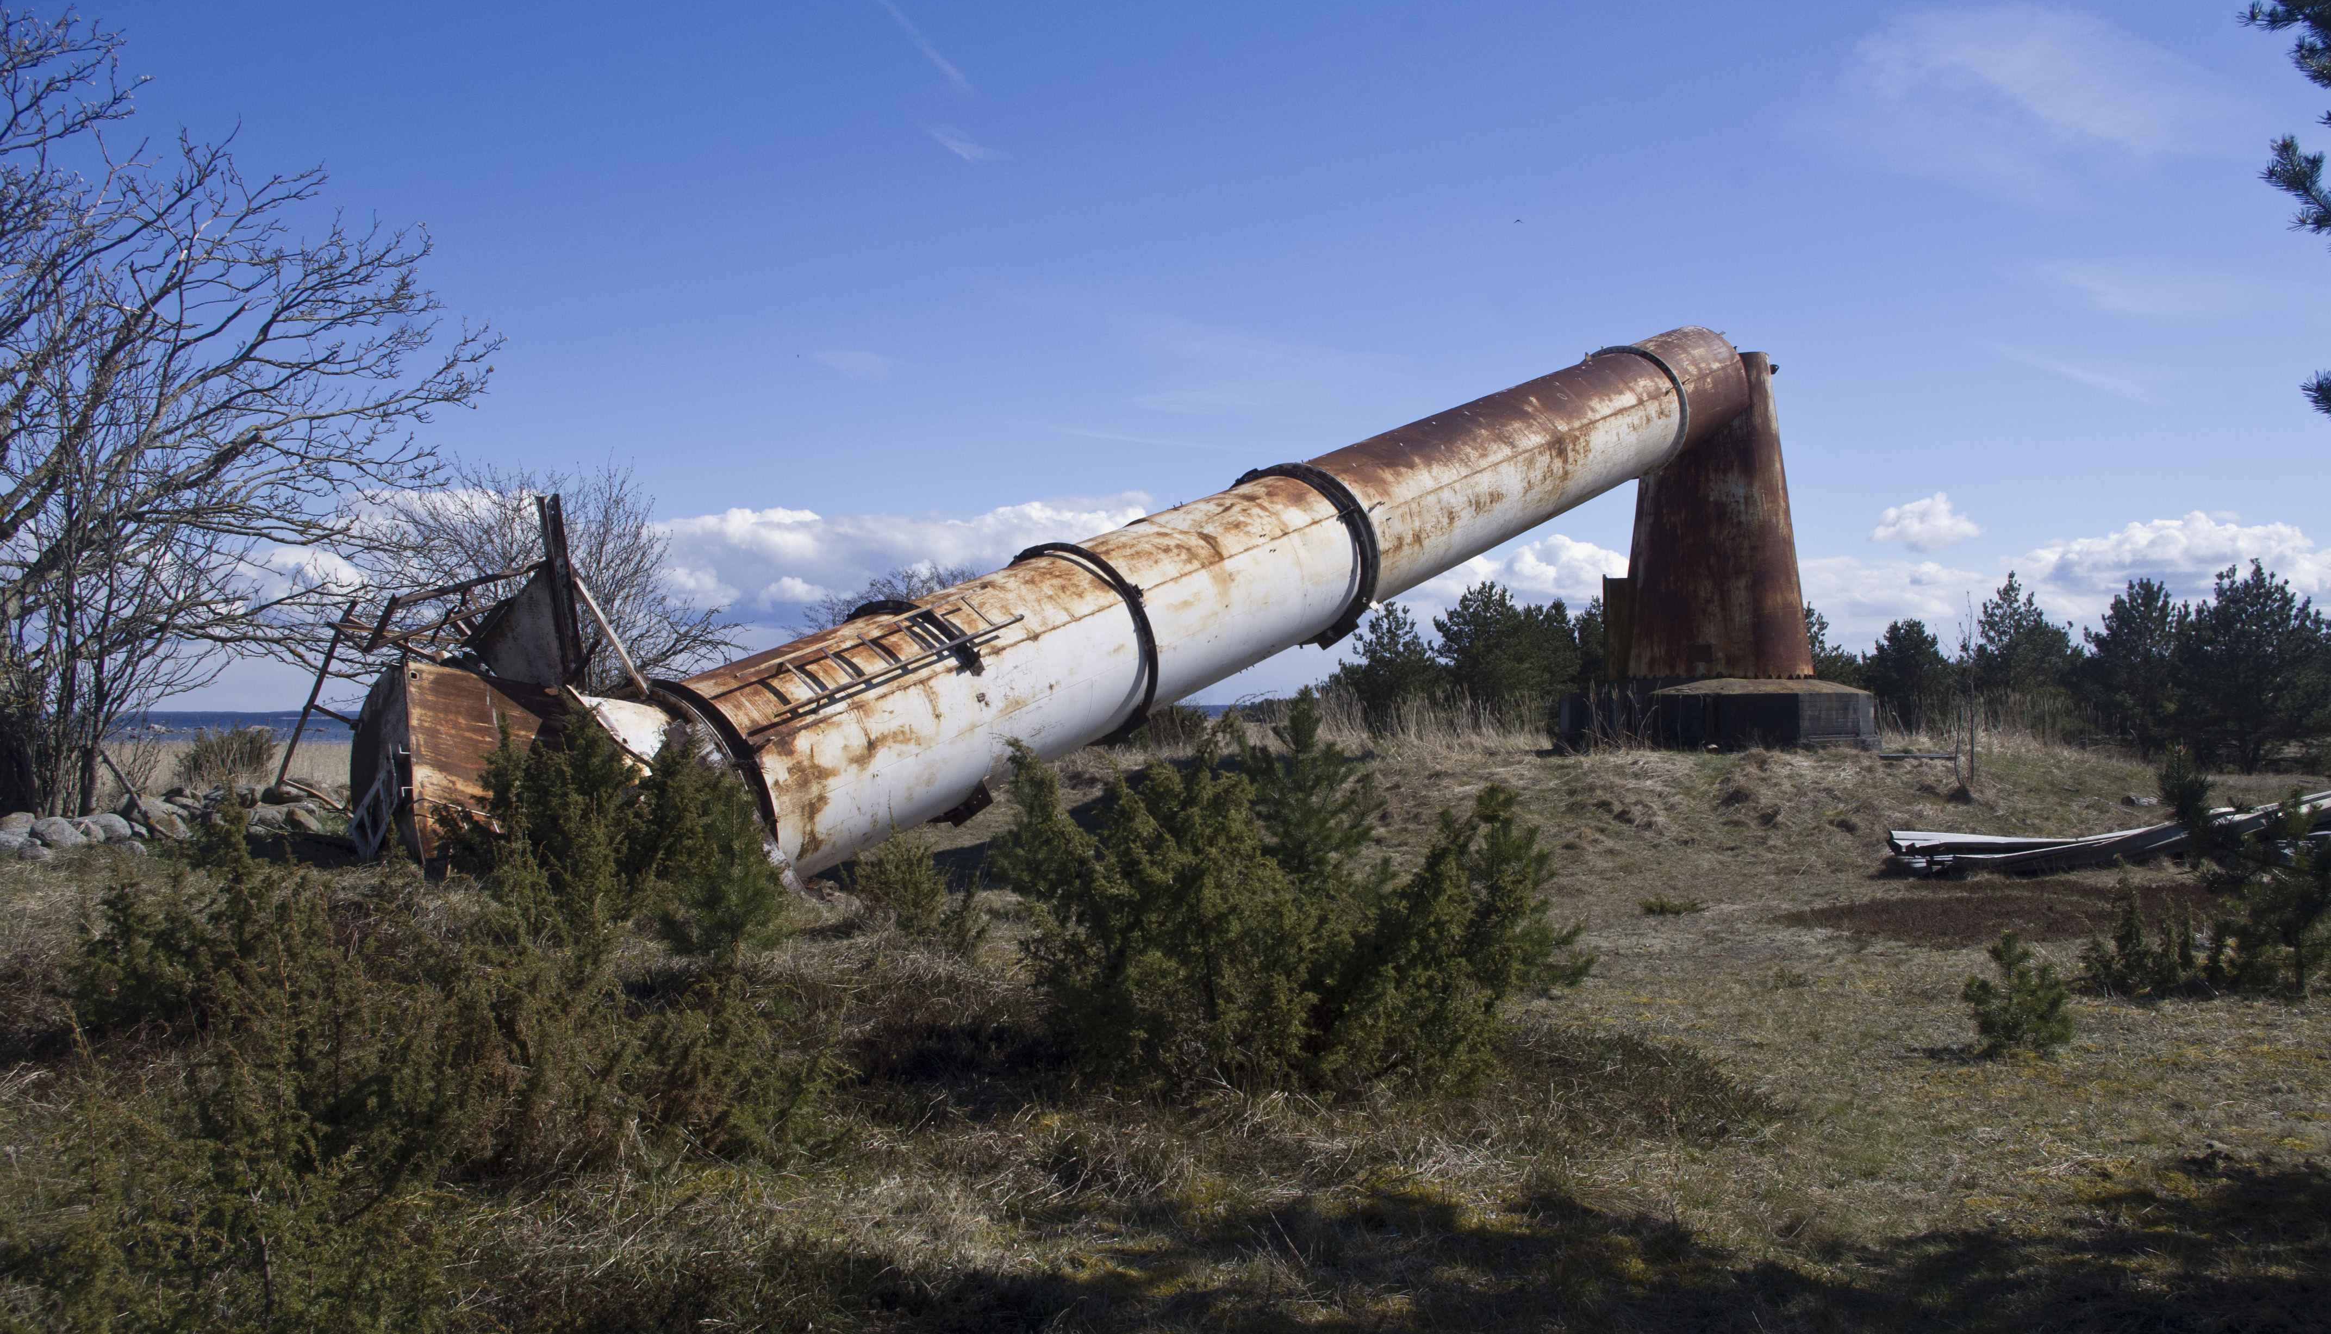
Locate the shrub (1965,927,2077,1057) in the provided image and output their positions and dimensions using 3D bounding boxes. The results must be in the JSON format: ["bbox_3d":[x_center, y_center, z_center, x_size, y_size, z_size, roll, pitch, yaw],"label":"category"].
[{"bbox_3d":[3.870,1.474,8.800,0.512,0.561,0.480,0,-1,0],"label":"shrub"}]

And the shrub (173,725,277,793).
[{"bbox_3d":[-15.530,1.618,32.000,1.825,1.343,1.700,0,-1,0],"label":"shrub"}]

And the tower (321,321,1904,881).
[{"bbox_3d":[2.869,-1.685,23.876,6.000,7.600,24.500,-1,-1,37],"label":"tower"}]

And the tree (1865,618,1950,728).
[{"bbox_3d":[16.448,0.500,43.000,2.034,3.139,2.000,0,-1,0],"label":"tree"}]

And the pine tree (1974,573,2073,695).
[{"bbox_3d":[19.032,-0.012,43.000,2.289,4.133,2.200,0,-1,0],"label":"pine tree"}]

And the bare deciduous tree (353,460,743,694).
[{"bbox_3d":[-10.486,-0.568,33.000,6.629,5.895,5.800,0,-1,0],"label":"bare deciduous tree"}]

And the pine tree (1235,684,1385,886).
[{"bbox_3d":[0.858,0.955,11.500,0.956,1.704,1.000,0,-1,0],"label":"pine tree"}]

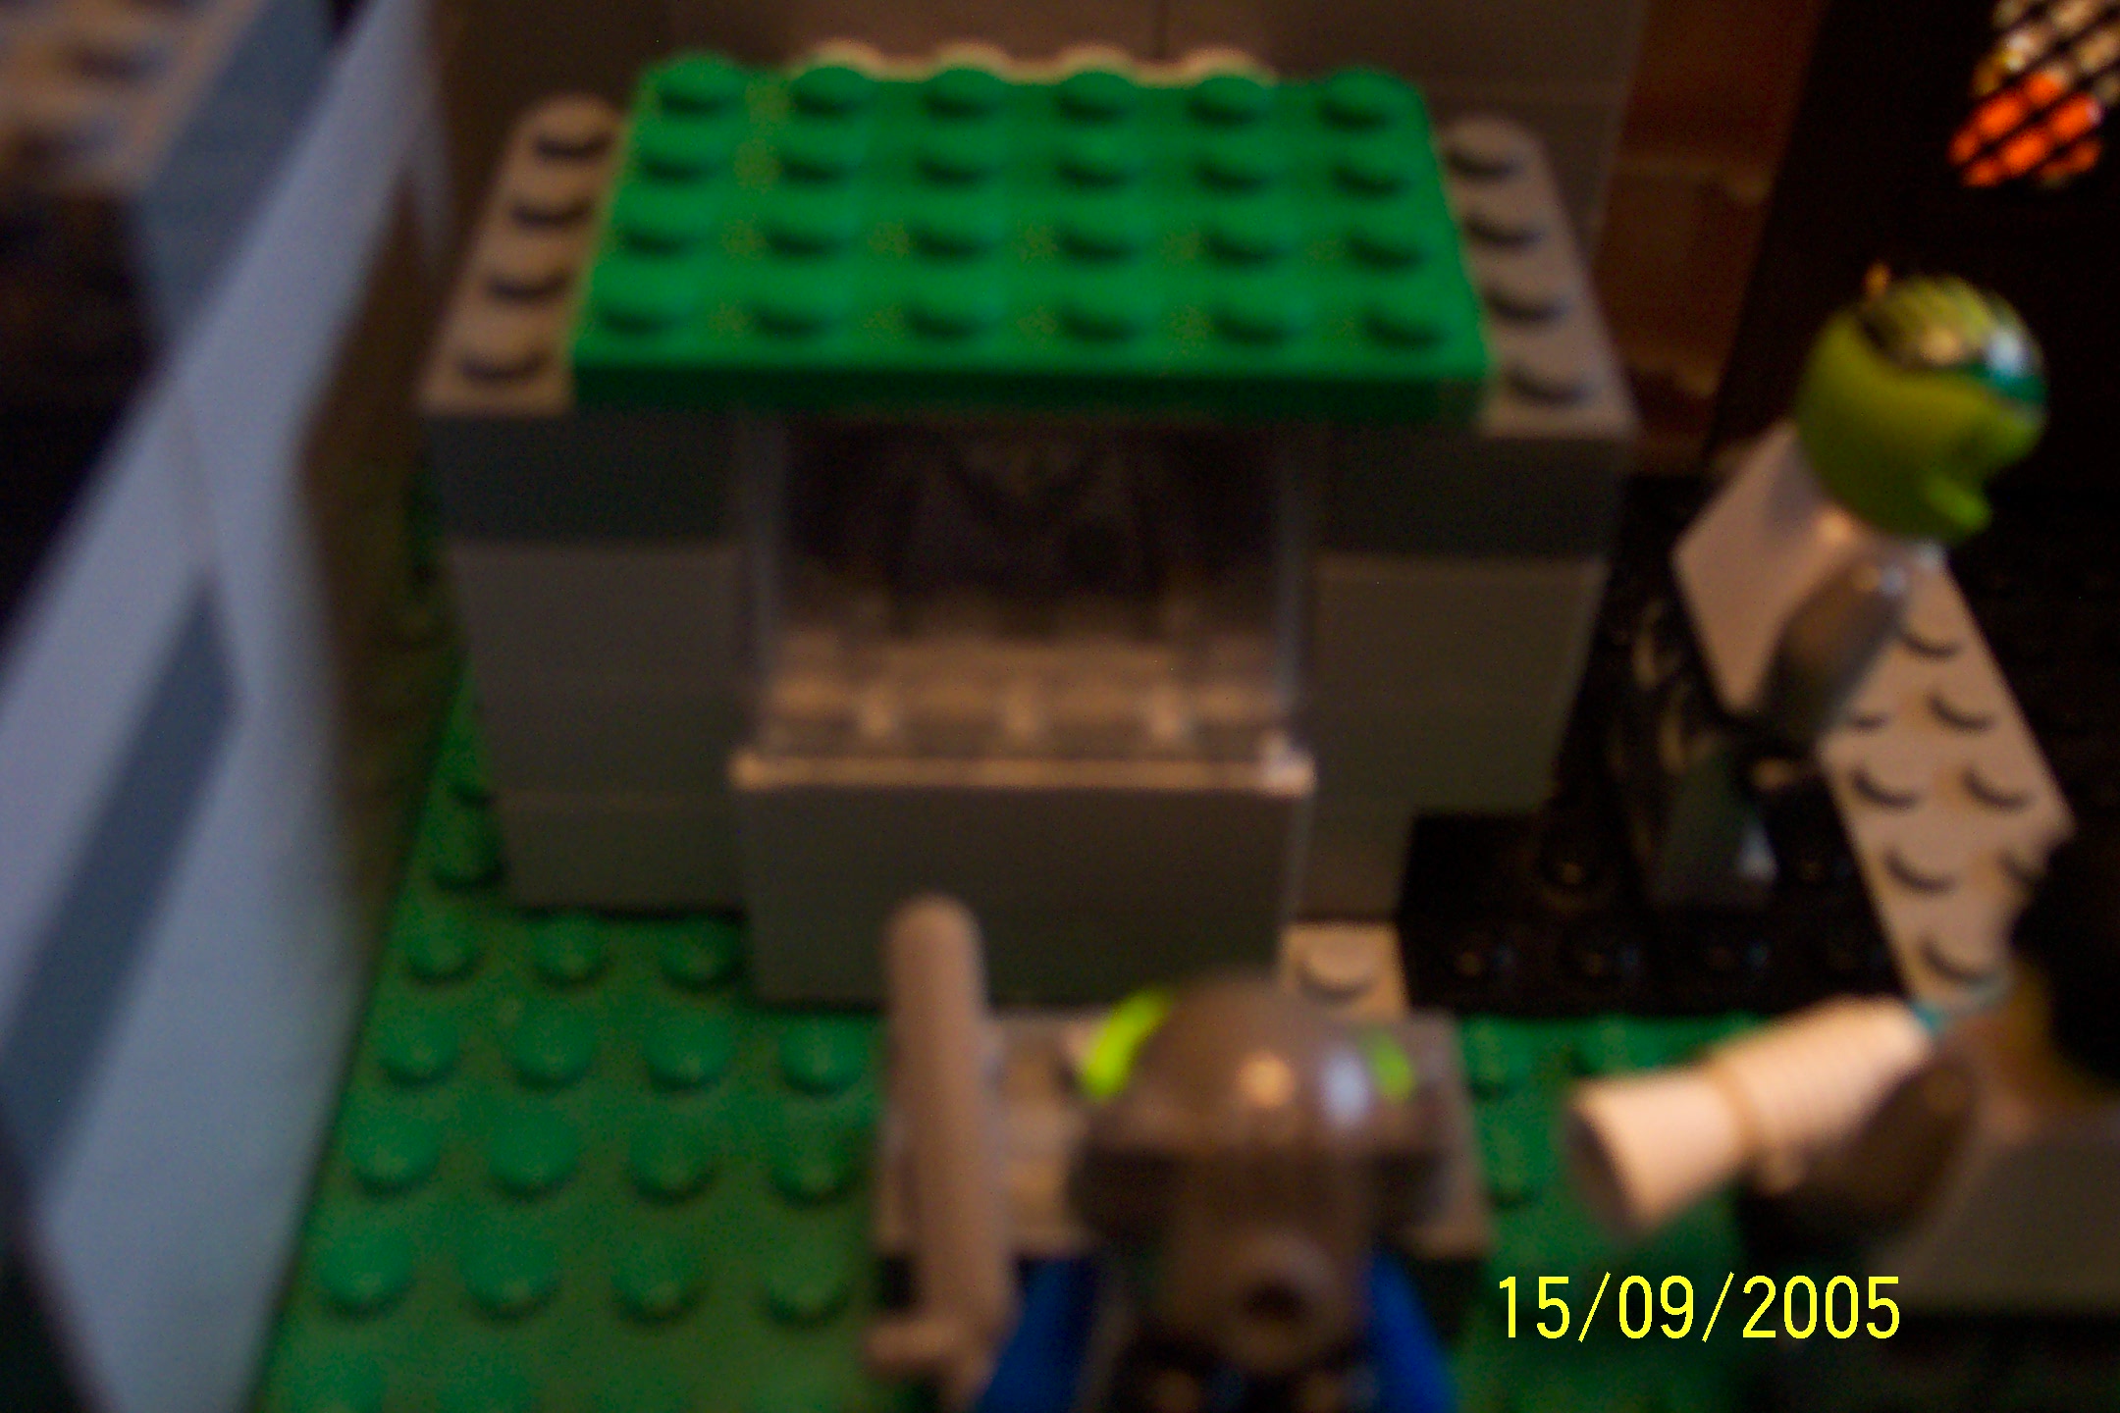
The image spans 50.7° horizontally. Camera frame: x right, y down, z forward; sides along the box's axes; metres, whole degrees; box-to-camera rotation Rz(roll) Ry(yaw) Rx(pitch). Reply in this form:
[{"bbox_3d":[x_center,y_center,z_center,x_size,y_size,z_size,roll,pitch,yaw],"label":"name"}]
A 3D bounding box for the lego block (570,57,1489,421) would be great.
[{"bbox_3d":[-0.002,-0.028,0.129,0.048,0.005,0.032,0,42,-1],"label":"lego block"}]

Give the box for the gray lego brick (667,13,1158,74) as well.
[{"bbox_3d":[-0.010,-0.049,0.148,0.032,0.010,0.008,0,42,-1],"label":"gray lego brick"}]

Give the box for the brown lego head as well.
[{"bbox_3d":[0.008,0.019,0.089,0.014,0.013,0.013,0,42,-1],"label":"brown lego head"}]

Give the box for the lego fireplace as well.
[{"bbox_3d":[-0.002,-0.004,0.135,0.032,0.038,0.025,0,42,-1],"label":"lego fireplace"}]

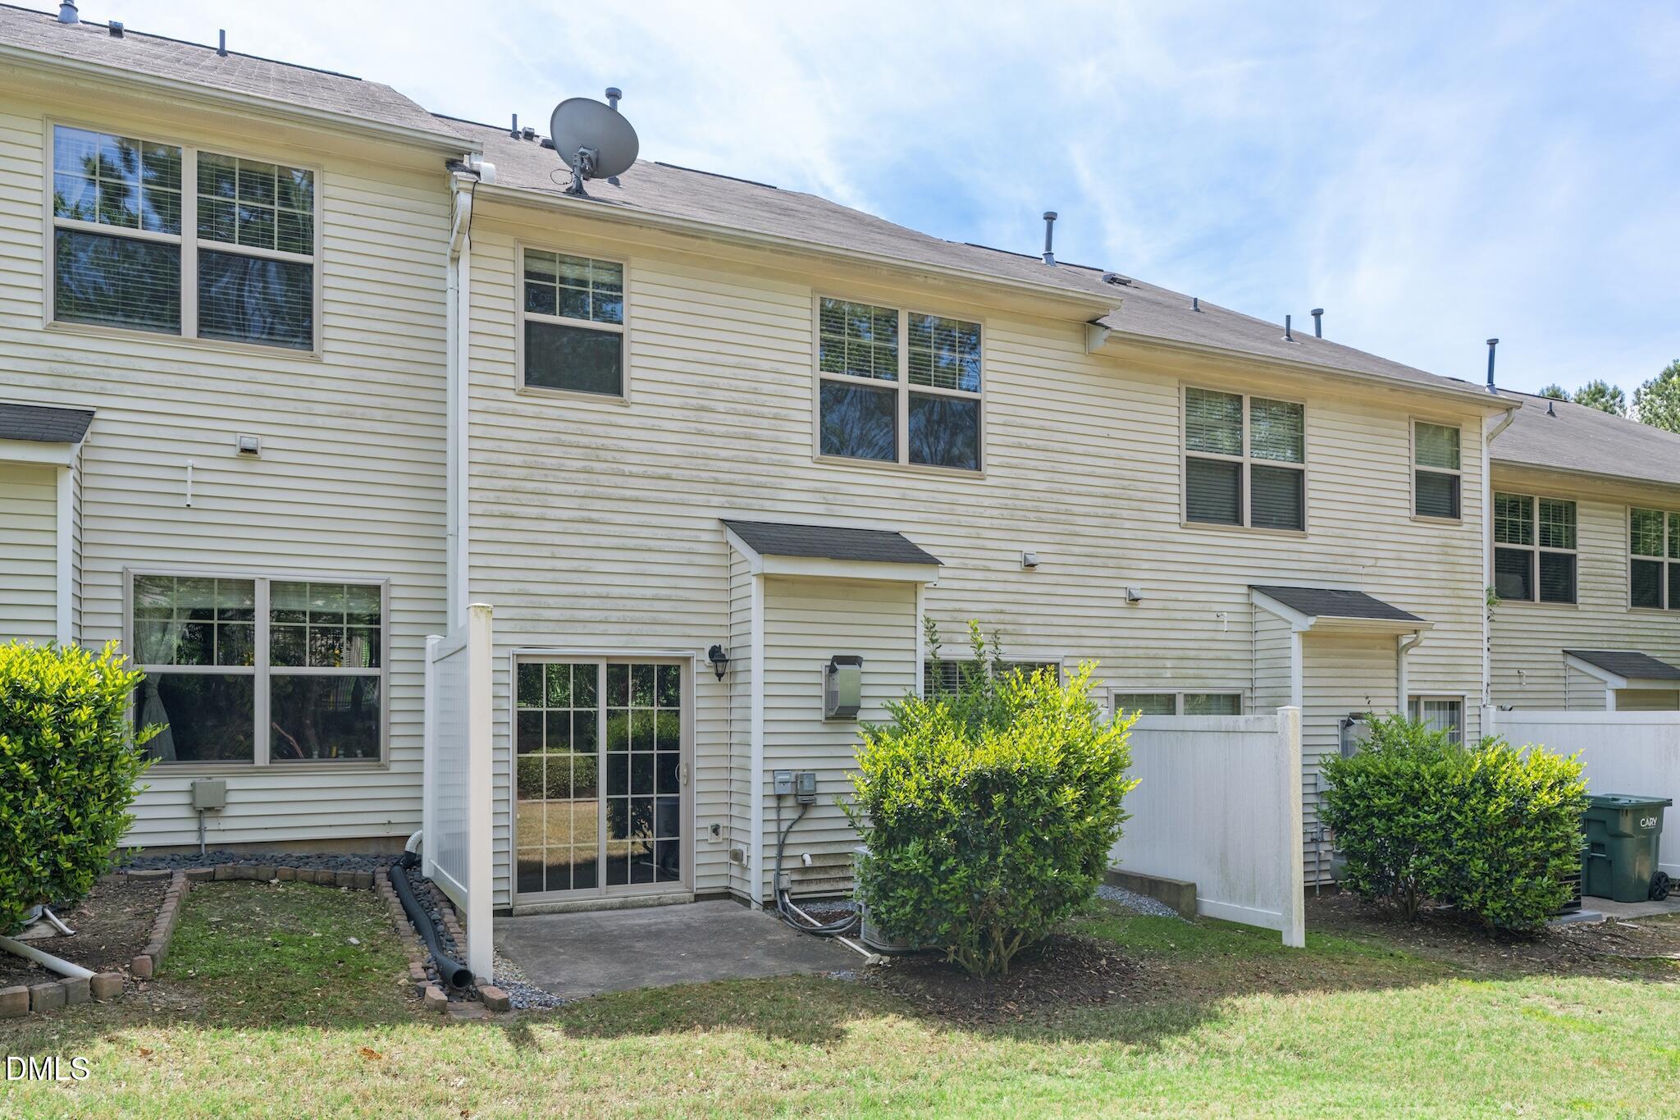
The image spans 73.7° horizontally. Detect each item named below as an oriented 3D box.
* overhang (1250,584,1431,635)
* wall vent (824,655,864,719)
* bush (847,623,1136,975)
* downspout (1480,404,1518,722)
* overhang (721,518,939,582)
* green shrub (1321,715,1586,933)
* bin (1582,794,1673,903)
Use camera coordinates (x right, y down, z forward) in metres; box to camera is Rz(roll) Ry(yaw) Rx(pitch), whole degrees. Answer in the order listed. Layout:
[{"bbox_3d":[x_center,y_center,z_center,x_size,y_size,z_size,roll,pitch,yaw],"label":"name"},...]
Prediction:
[{"bbox_3d":[5.423,0.584,12.093,1.740,0.560,0.900,1,-3,-25],"label":"overhang"},{"bbox_3d":[0.050,1.055,9.267,0.240,0.520,0.240,1,-3,-25],"label":"wall vent"},{"bbox_3d":[1.017,1.603,7.450,1.800,2.200,1.650,0,-3,0],"label":"bush"},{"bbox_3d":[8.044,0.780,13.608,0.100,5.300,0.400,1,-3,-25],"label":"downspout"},{"bbox_3d":[-0.063,-0.049,9.568,1.720,0.570,0.820,1,-3,-25],"label":"overhang"},{"bbox_3d":[5.720,2.430,10.420,1.800,1.870,1.650,1,-3,-25],"label":"green shrub"},{"bbox_3d":[8.210,3.022,11.870,0.820,1.070,0.660,1,-3,-25],"label":"bin"}]

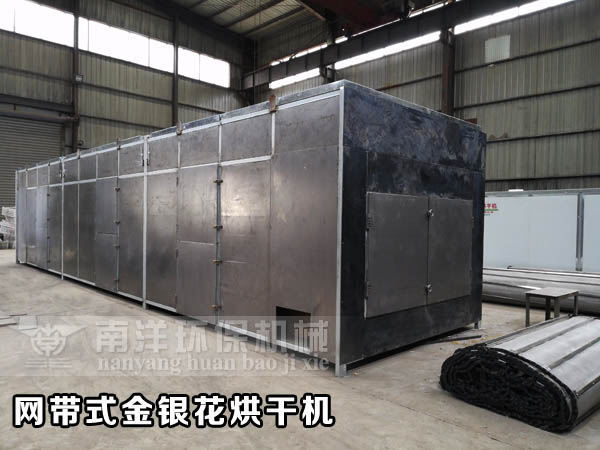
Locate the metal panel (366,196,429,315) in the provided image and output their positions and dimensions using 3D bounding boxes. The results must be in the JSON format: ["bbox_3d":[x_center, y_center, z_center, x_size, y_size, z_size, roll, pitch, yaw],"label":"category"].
[{"bbox_3d":[1.070,0.309,4.879,1.153,1.250,0.050,0,1,-44],"label":"metal panel"}]

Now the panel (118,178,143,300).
[{"bbox_3d":[-2.826,0.204,7.587,0.050,2.006,0.975,0,1,-44],"label":"panel"}]

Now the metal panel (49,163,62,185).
[{"bbox_3d":[-5.673,-1.189,10.506,0.050,0.492,0.988,0,1,-44],"label":"metal panel"}]

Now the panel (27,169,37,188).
[{"bbox_3d":[-7.094,-1.239,11.960,0.050,0.484,0.965,0,1,-44],"label":"panel"}]

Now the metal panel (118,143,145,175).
[{"bbox_3d":[-2.780,-1.060,7.472,0.050,0.492,0.938,0,1,-44],"label":"metal panel"}]

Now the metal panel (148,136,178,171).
[{"bbox_3d":[-2.018,-1.040,6.679,0.050,0.489,0.944,0,1,-44],"label":"metal panel"}]

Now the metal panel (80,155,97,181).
[{"bbox_3d":[-4.193,-1.113,8.944,0.050,0.486,0.925,0,1,-44],"label":"metal panel"}]

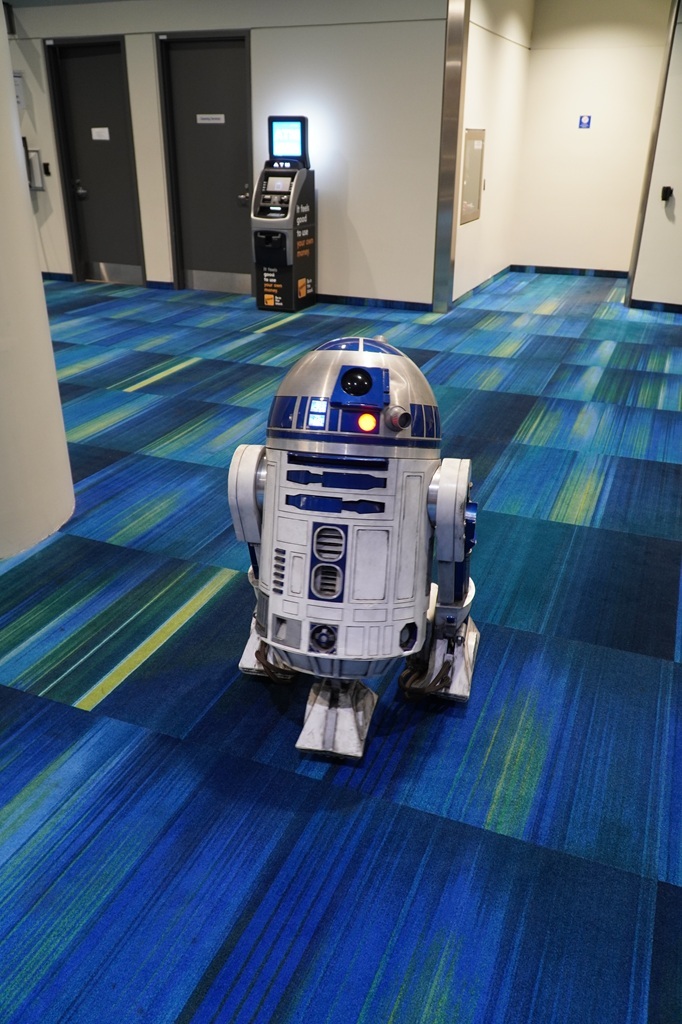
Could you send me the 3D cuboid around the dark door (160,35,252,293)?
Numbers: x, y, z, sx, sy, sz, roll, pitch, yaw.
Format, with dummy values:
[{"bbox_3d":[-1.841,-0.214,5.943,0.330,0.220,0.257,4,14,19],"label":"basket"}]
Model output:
[{"bbox_3d":[-1.340,-3.556,8.025,0.970,2.460,0.100,11,28,21],"label":"dark door"}]

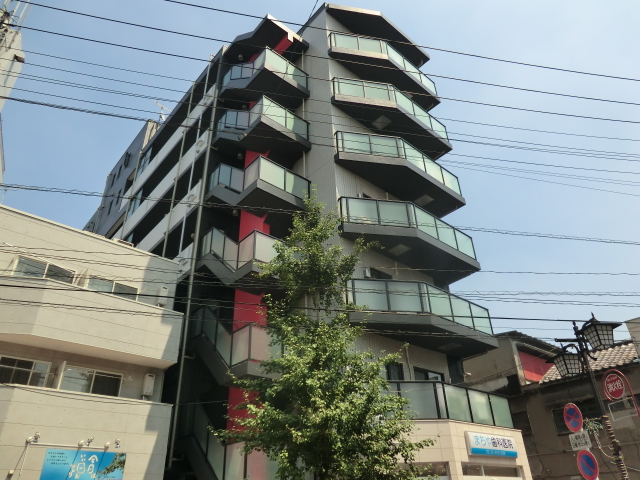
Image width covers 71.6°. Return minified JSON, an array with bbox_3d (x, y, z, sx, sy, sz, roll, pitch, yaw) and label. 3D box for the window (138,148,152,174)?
[{"bbox_3d":[-10.551,-4.600,26.752,0.120,1.470,1.850,23,-39,-35],"label":"window"}]

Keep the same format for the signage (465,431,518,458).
[{"bbox_3d":[4.624,5.504,11.865,2.303,0.547,0.120,23,-39,-35],"label":"signage"}]

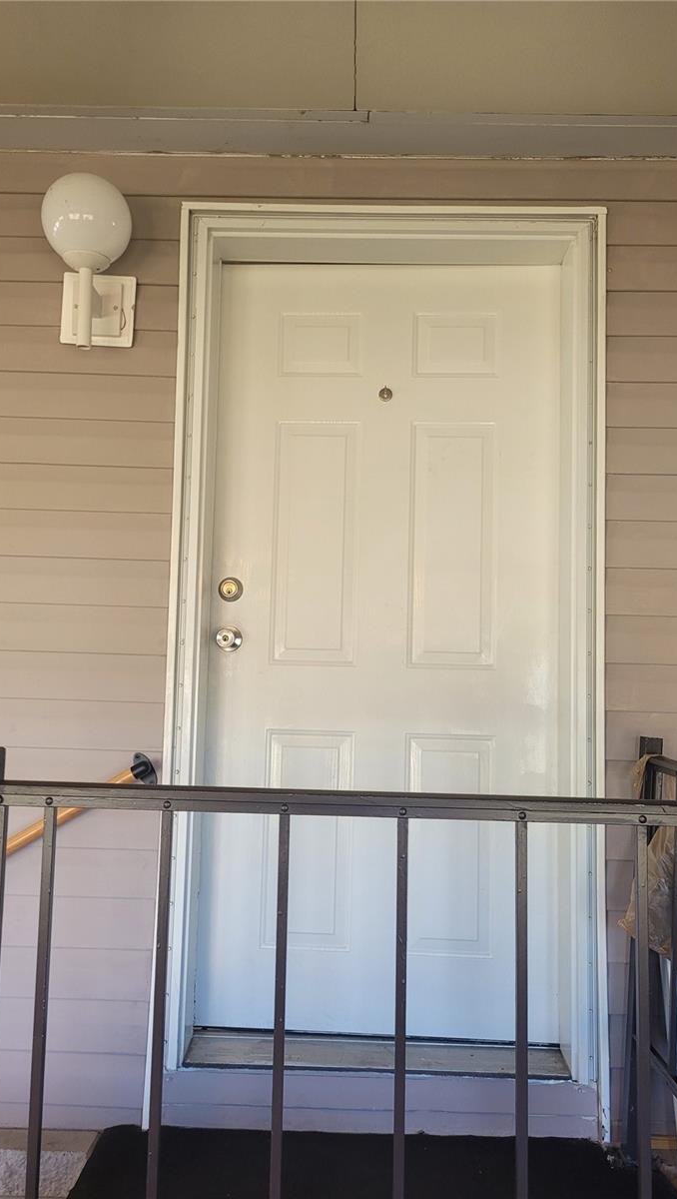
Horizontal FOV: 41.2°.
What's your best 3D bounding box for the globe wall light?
[{"bbox_3d":[-0.607,-0.804,2.167,0.210,0.420,0.225,1,-5,1],"label":"globe wall light"}]

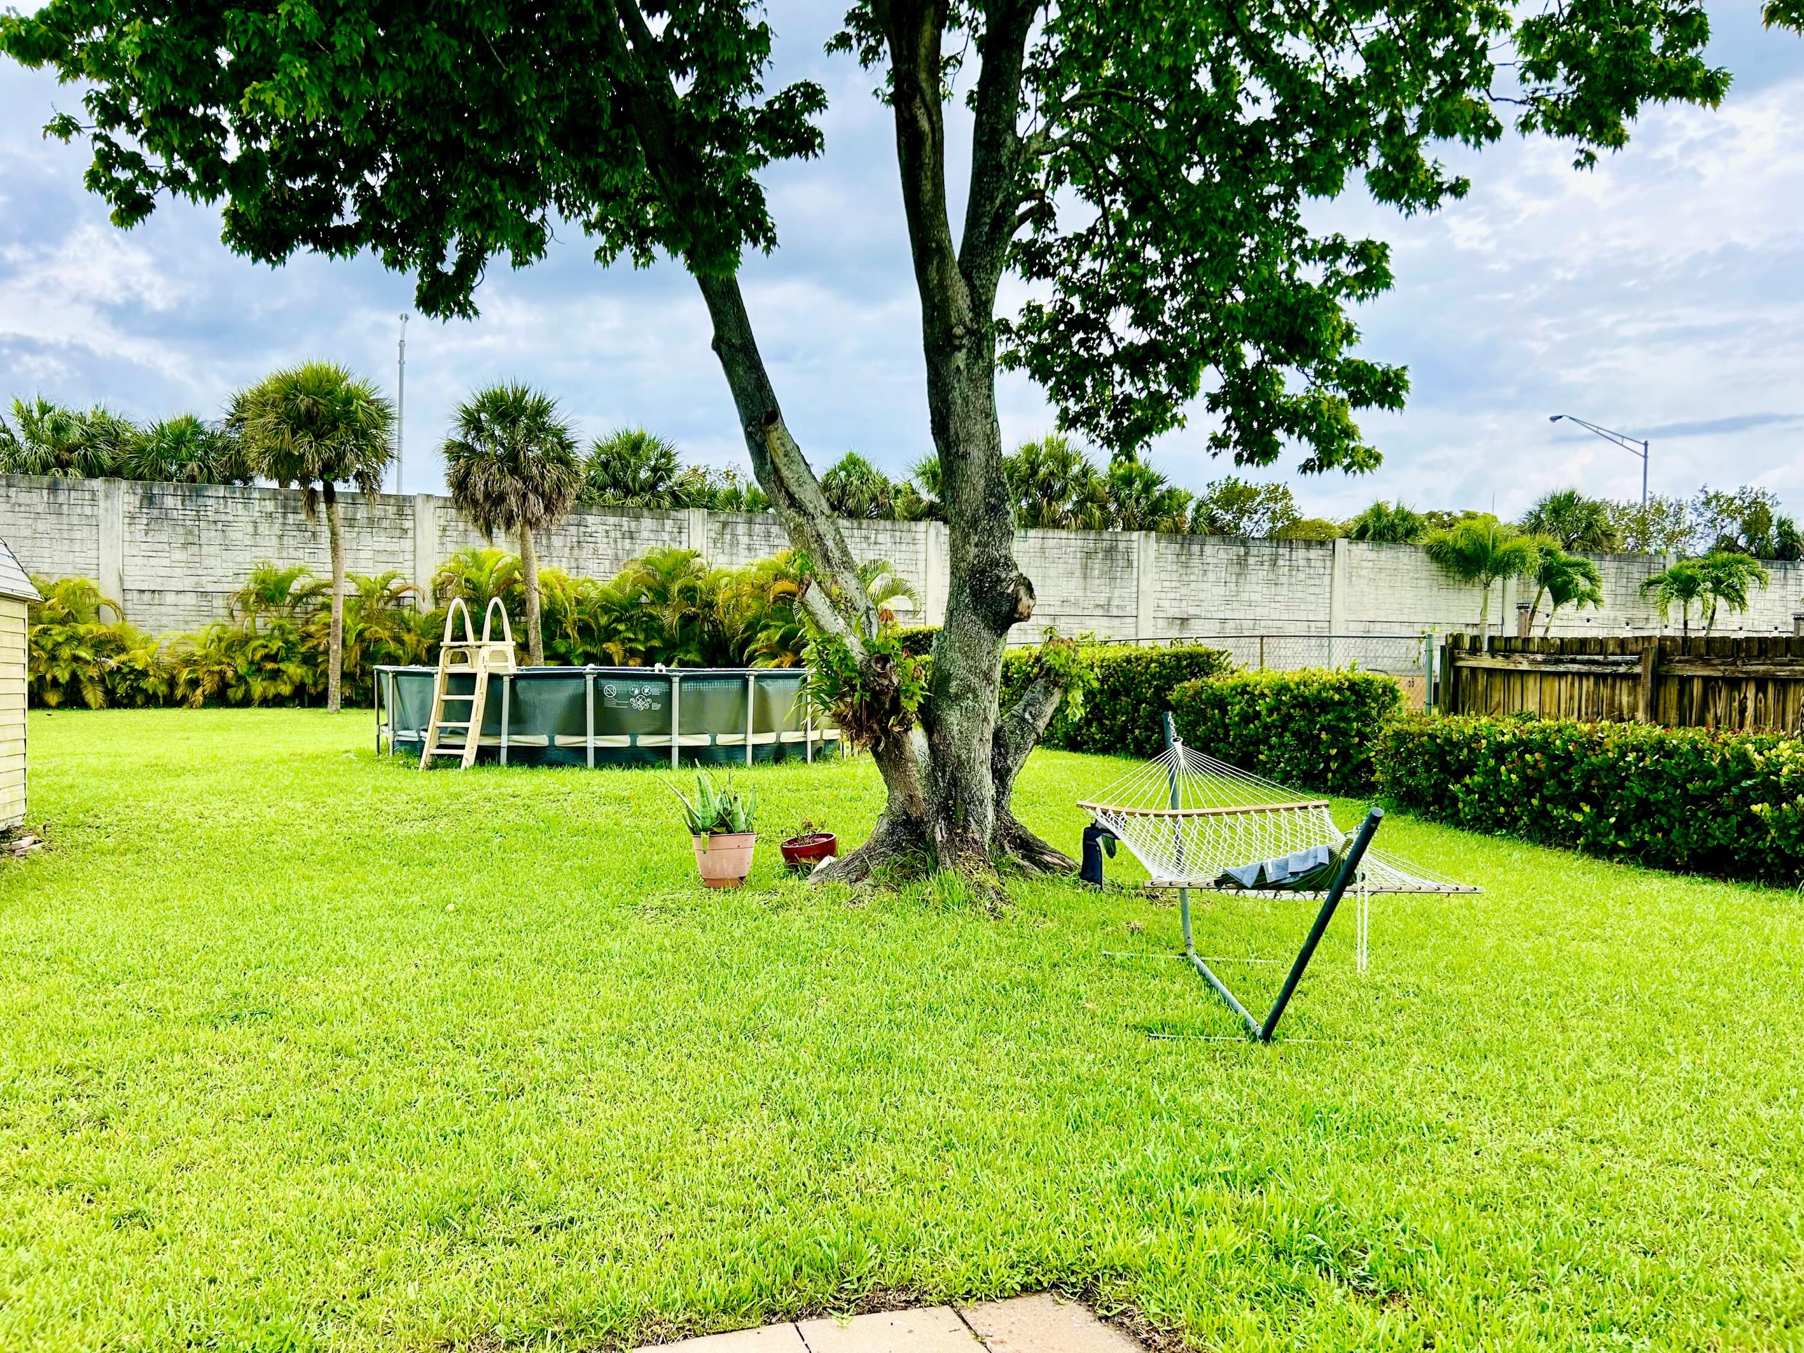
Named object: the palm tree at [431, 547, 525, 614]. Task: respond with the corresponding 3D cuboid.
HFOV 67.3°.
[{"bbox_3d":[-9.722,-1.086,31.000,2.300,3.858,2.300,1,1,0],"label":"palm tree"}]

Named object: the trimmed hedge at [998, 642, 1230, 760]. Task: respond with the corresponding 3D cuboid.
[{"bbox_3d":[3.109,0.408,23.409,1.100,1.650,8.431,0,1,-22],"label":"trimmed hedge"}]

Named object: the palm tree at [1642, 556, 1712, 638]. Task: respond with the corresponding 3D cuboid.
[{"bbox_3d":[15.432,-0.527,27.000,1.500,3.692,1.500,1,1,0],"label":"palm tree"}]

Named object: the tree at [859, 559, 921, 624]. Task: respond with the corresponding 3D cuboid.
[{"bbox_3d":[-0.532,-0.966,33.000,2.000,3.869,2.000,1,1,0],"label":"tree"}]

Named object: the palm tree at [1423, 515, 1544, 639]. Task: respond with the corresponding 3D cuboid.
[{"bbox_3d":[12.014,-1.036,28.000,2.500,4.597,2.400,1,1,0],"label":"palm tree"}]

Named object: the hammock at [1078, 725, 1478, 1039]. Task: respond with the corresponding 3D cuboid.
[{"bbox_3d":[1.573,0.911,6.312,1.380,1.180,3.750,0,1,1],"label":"hammock"}]

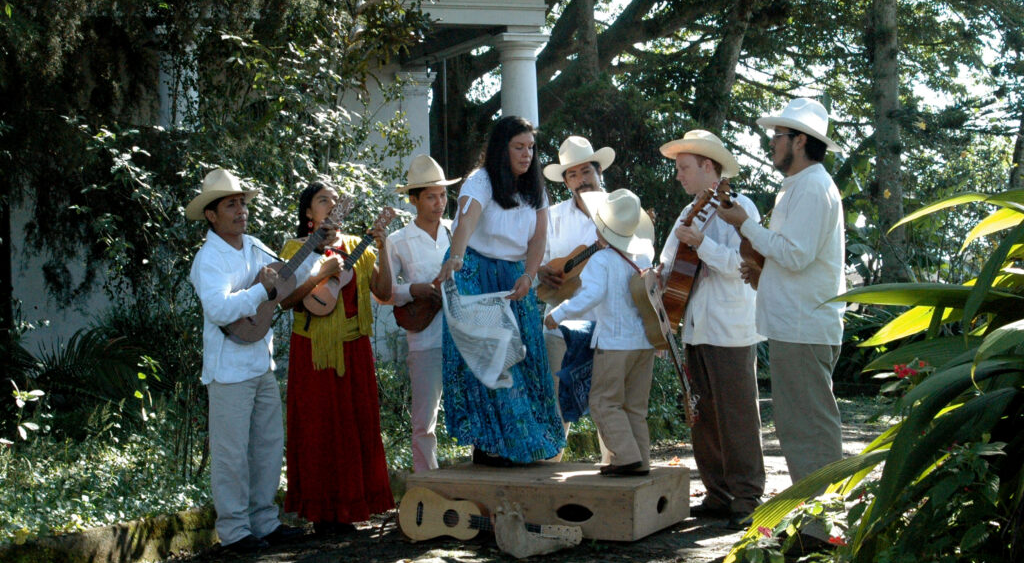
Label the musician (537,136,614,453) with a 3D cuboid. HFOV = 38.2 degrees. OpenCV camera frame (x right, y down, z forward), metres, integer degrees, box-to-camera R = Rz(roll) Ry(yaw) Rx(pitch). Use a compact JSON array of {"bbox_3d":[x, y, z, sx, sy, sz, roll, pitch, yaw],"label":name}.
[{"bbox_3d":[0.329,0.176,7.420,0.540,1.817,0.450,-1,1,-9],"label":"musician"}]

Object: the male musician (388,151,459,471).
[{"bbox_3d":[-0.430,0.237,7.520,0.520,1.755,0.440,-2,1,-22],"label":"male musician"}]

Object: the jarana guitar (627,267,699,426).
[{"bbox_3d":[0.683,0.297,6.750,0.105,0.740,0.230,-16,-2,19],"label":"jarana guitar"}]

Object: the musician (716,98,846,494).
[{"bbox_3d":[1.103,0.170,6.050,0.540,1.846,0.520,-1,1,9],"label":"musician"}]

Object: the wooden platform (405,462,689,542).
[{"bbox_3d":[0.168,1.014,6.904,1.170,0.230,0.630,-2,1,29],"label":"wooden platform"}]

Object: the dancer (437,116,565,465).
[{"bbox_3d":[-0.050,0.042,6.970,0.570,1.651,0.540,-2,1,-34],"label":"dancer"}]

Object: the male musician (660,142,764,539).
[{"bbox_3d":[0.920,0.209,6.780,0.500,1.812,0.520,-2,1,-28],"label":"male musician"}]

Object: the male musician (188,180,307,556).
[{"bbox_3d":[-1.200,0.341,6.680,0.510,1.695,0.460,-2,2,-41],"label":"male musician"}]

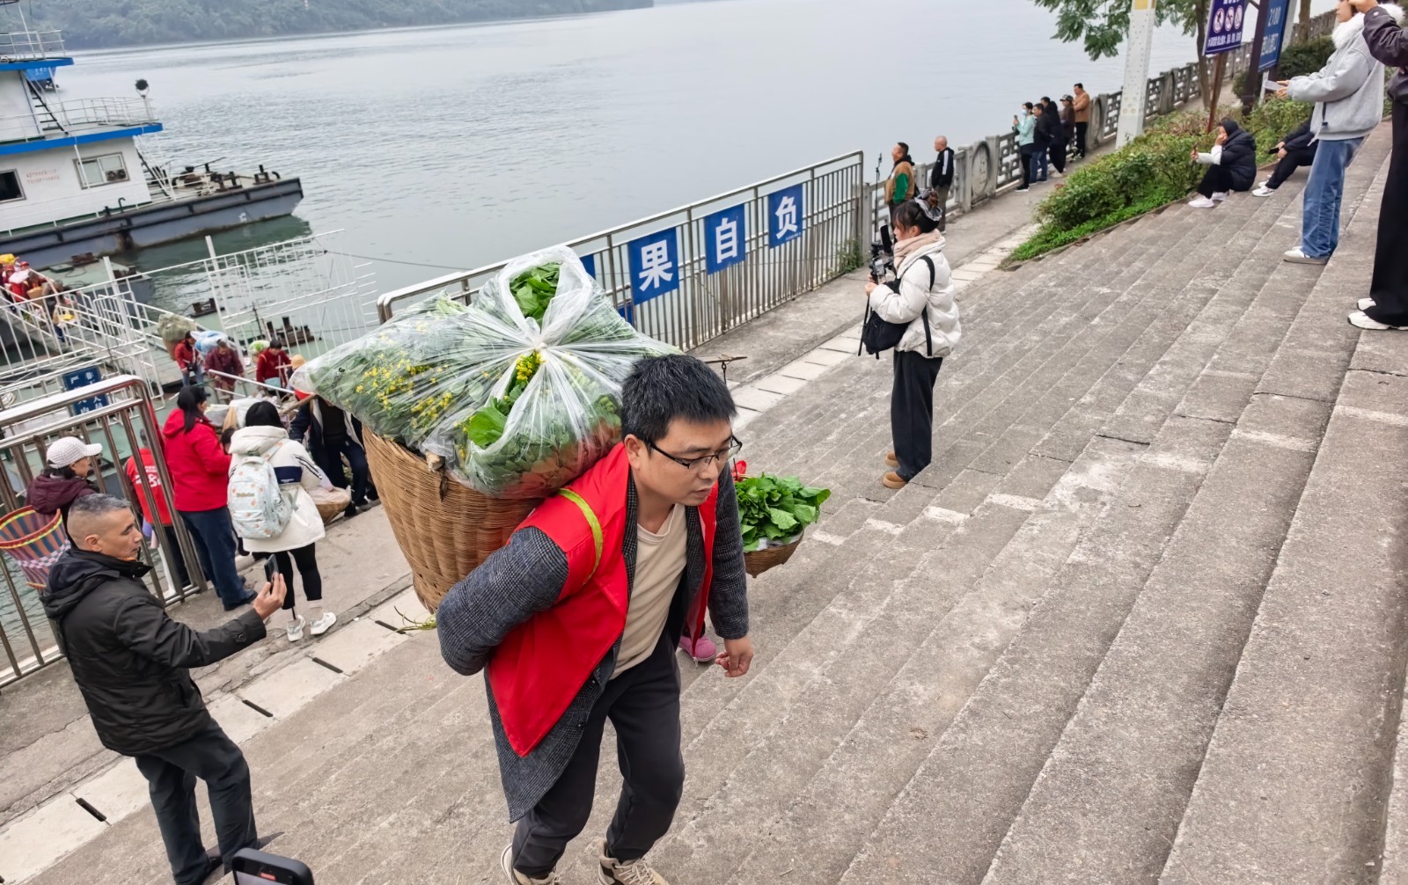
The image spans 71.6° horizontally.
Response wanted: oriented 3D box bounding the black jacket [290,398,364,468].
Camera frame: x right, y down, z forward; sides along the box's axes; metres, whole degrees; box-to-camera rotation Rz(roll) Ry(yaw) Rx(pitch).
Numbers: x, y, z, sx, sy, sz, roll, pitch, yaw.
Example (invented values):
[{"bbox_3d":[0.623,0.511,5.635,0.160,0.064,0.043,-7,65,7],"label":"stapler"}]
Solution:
[{"bbox_3d":[-2.994,-0.275,7.856,0.580,0.700,0.420,-19,30,-31],"label":"black jacket"}]

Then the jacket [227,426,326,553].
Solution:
[{"bbox_3d":[-2.749,0.299,6.263,0.600,0.820,0.440,1,25,7],"label":"jacket"}]

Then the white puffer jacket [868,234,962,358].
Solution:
[{"bbox_3d":[1.073,-0.756,5.120,0.520,0.680,0.540,7,27,20],"label":"white puffer jacket"}]

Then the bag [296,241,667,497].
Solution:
[{"bbox_3d":[-0.484,-0.200,2.135,0.800,0.450,0.560,0,25,5],"label":"bag"}]

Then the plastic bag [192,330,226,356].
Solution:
[{"bbox_3d":[-7.800,-1.570,15.400,0.550,0.420,0.480,-2,25,0],"label":"plastic bag"}]

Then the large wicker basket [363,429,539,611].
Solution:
[{"bbox_3d":[-0.537,0.205,2.314,0.500,0.540,0.500,22,34,29],"label":"large wicker basket"}]

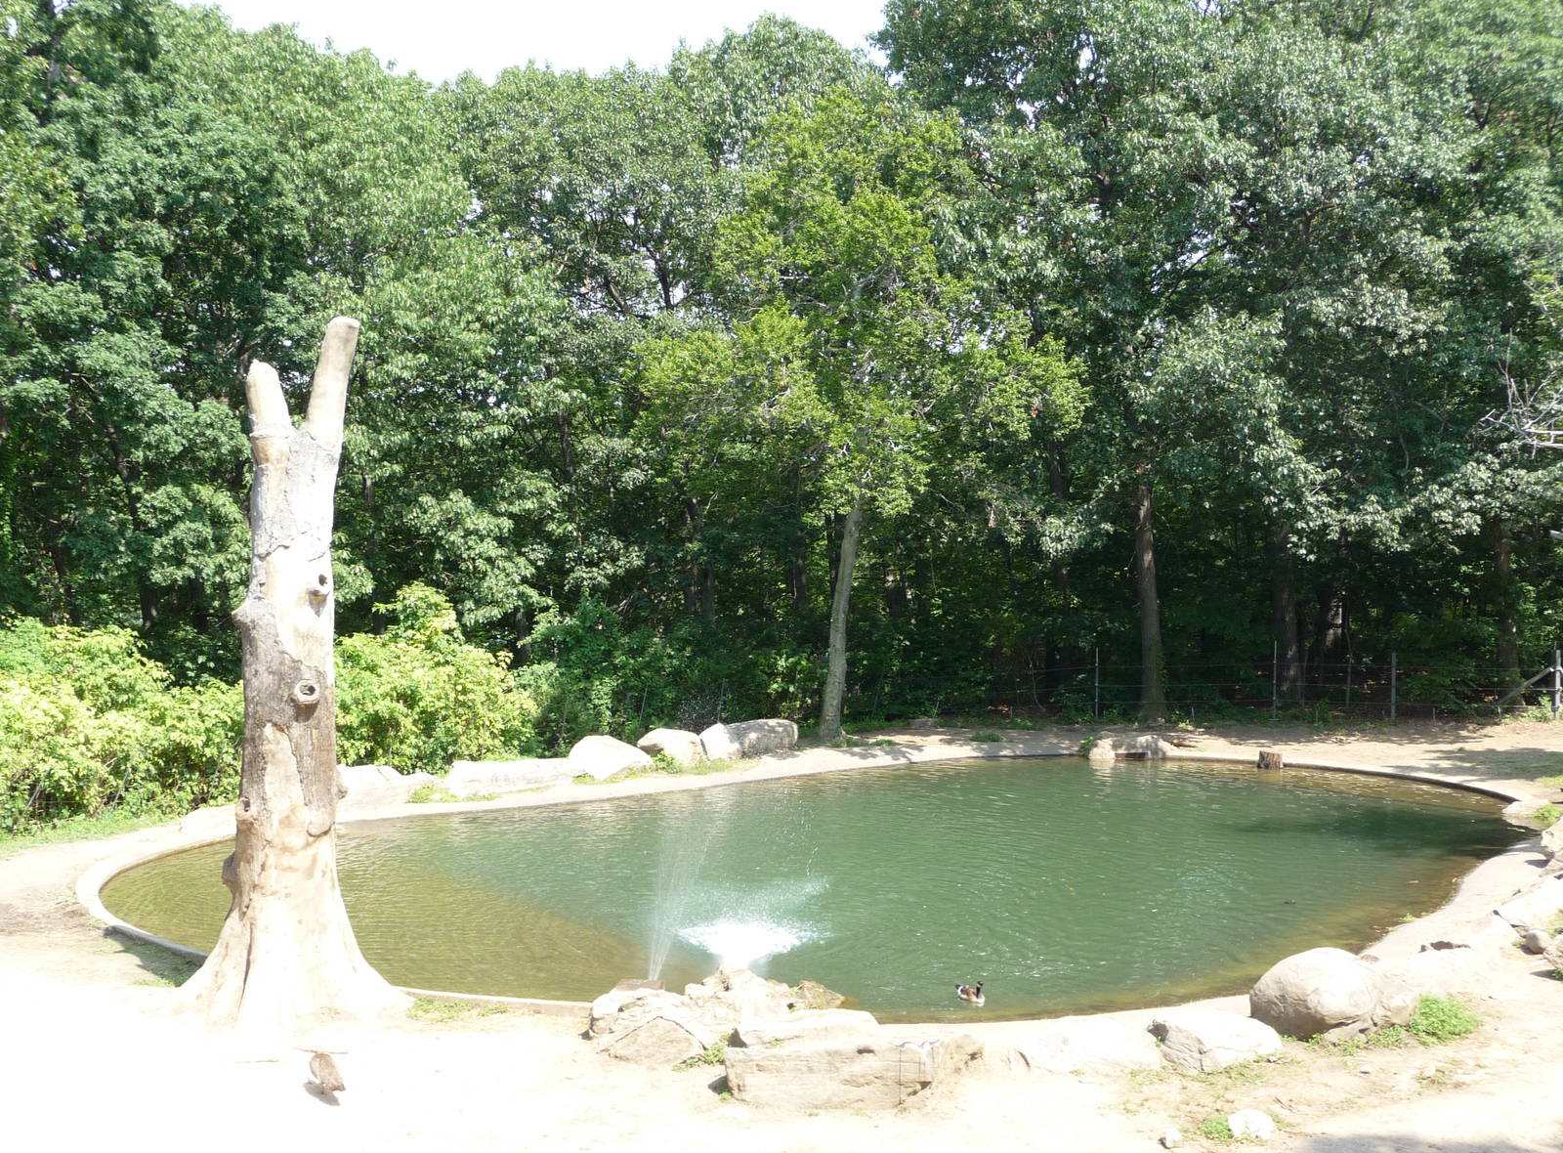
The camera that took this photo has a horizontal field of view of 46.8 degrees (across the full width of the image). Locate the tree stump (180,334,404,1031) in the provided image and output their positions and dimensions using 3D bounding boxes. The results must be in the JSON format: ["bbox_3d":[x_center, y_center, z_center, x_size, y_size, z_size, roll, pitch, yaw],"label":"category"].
[{"bbox_3d":[-7.220,1.340,26.600,3.250,10.200,2.900,0,4,0],"label":"tree stump"}]

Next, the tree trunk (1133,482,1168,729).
[{"bbox_3d":[10.770,0.800,52.700,0.900,7.000,0.850,0,4,0],"label":"tree trunk"}]

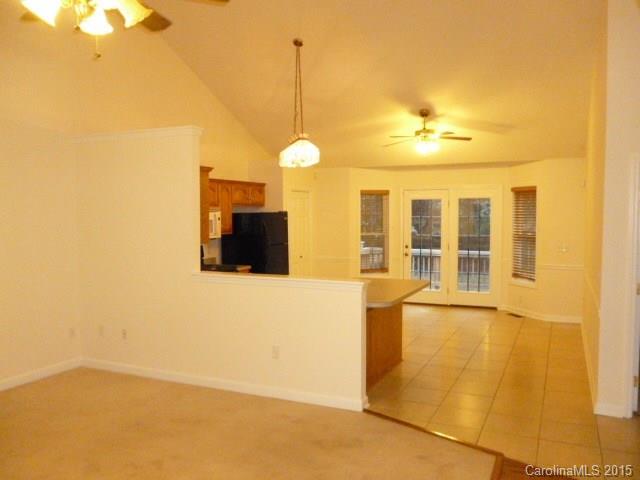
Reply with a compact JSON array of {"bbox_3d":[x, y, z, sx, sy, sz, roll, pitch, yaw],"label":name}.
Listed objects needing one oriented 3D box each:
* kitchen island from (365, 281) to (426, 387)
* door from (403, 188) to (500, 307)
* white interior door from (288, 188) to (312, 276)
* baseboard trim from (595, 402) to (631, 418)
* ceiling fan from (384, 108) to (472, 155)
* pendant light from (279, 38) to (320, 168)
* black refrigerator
[{"bbox_3d":[0.492,0.934,5.151,0.880,0.915,1.460,1,3,25],"label":"kitchen island"},{"bbox_3d":[2.305,0.118,9.210,1.720,2.100,0.090,1,3,25],"label":"door"},{"bbox_3d":[-0.336,0.158,9.046,0.070,2.060,0.840,1,3,25],"label":"white interior door"},{"bbox_3d":[2.353,1.387,4.197,0.235,0.090,0.020,1,3,25],"label":"baseboard trim"},{"bbox_3d":[1.466,-1.496,7.215,1.300,0.620,1.300,1,3,25],"label":"ceiling fan"},{"bbox_3d":[-0.259,-1.670,6.378,0.500,1.540,0.500,0,3,0],"label":"pendant light"},{"bbox_3d":[-0.981,0.407,8.069,0.740,1.670,0.800,1,3,25],"label":"black refrigerator"}]

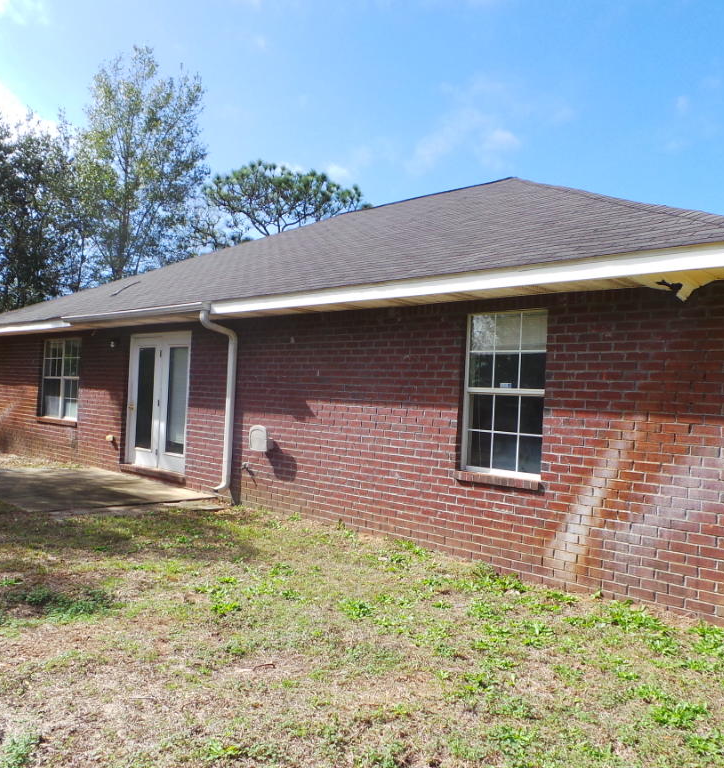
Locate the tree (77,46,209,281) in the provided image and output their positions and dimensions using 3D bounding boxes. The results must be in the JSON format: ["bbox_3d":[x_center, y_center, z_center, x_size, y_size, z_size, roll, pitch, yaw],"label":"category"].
[{"bbox_3d":[-9.681,-6.342,28.870,5.600,16.100,5.600,1,-1,43],"label":"tree"}]

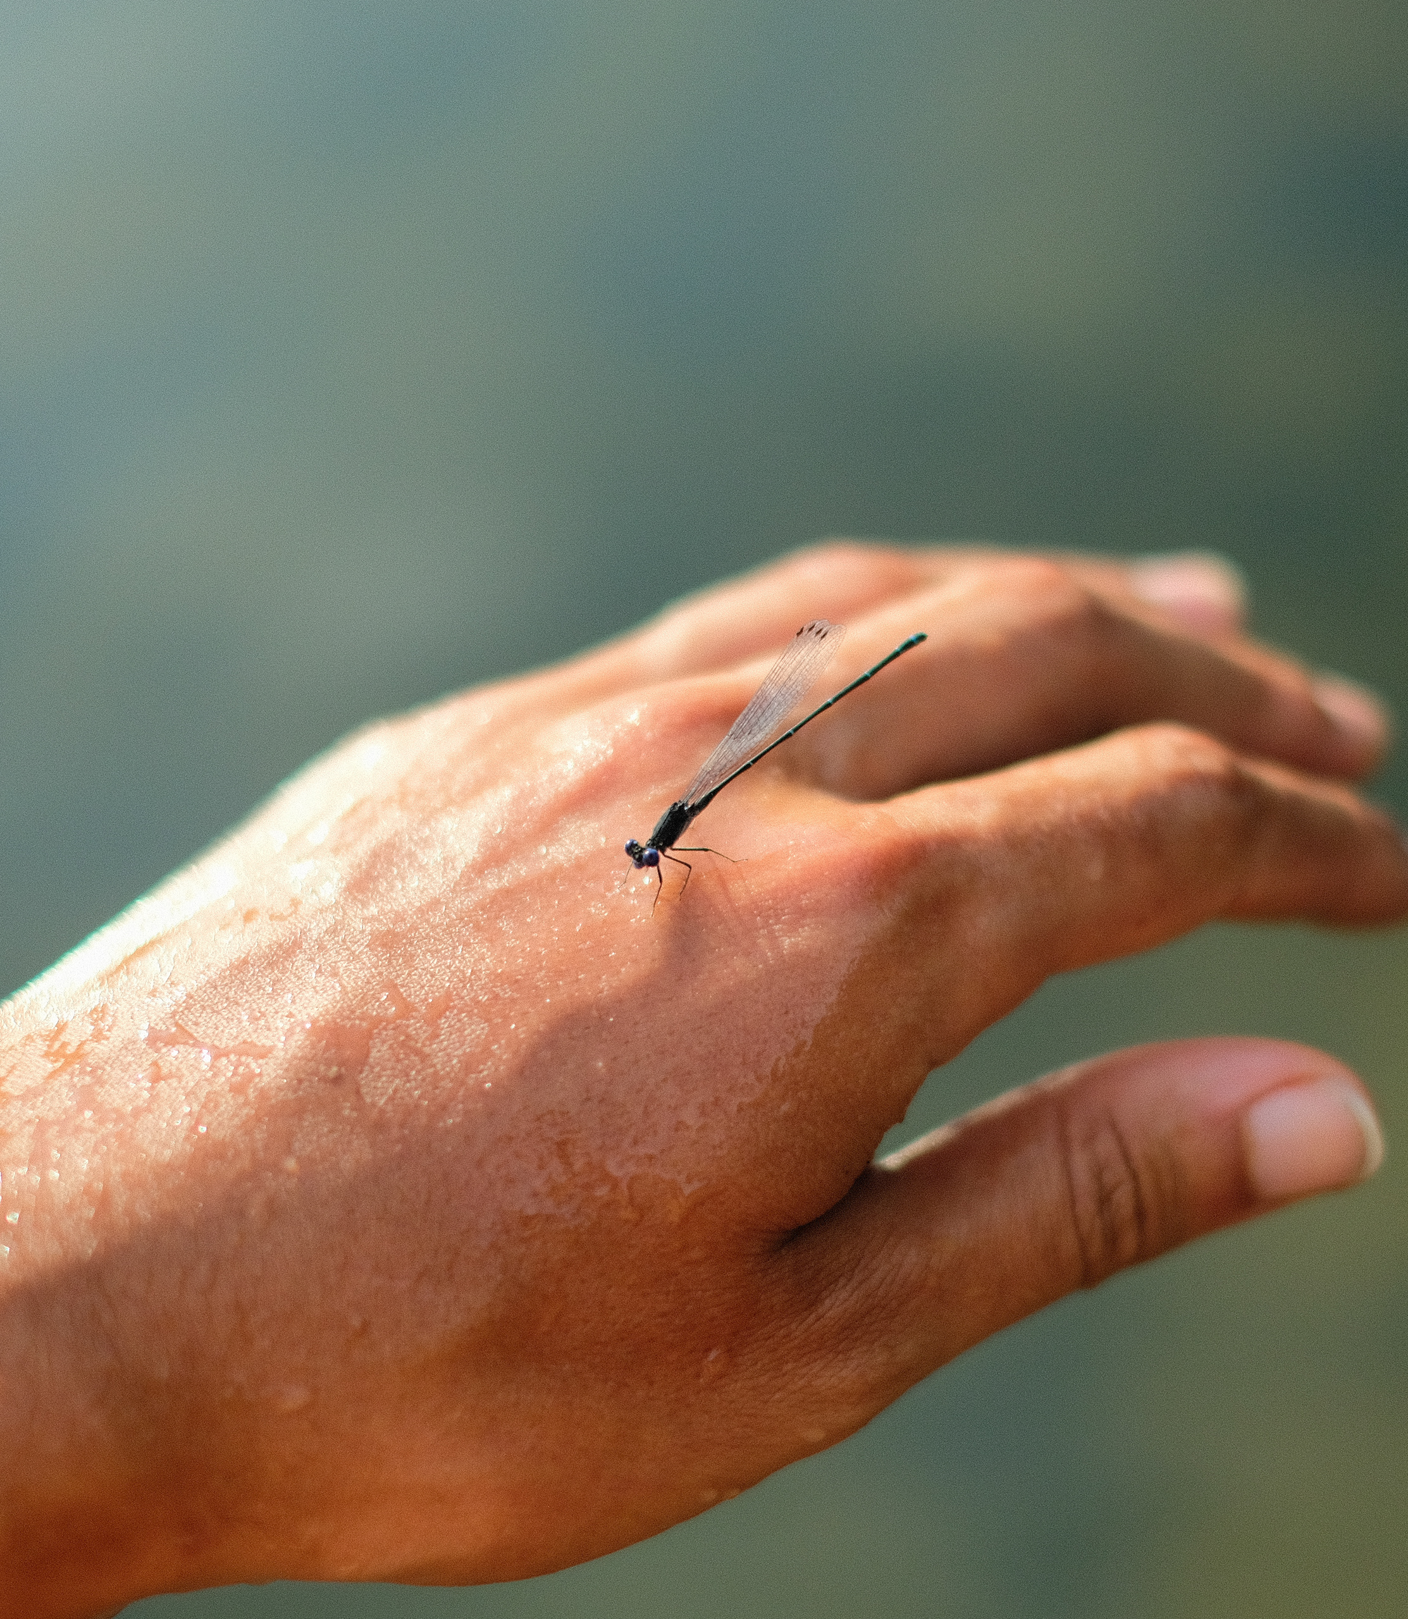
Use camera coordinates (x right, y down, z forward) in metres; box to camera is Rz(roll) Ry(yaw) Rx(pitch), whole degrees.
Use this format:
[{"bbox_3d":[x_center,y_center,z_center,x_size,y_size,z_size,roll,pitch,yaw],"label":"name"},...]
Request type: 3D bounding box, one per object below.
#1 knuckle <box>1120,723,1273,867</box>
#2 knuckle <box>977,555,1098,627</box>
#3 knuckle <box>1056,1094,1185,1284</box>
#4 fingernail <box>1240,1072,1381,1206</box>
[{"bbox_3d":[0.058,-0.002,0.420,0.016,0.012,0.017,-4,38,-25],"label":"knuckle"},{"bbox_3d":[0.041,-0.027,0.440,0.014,0.008,0.016,-6,34,-26],"label":"knuckle"},{"bbox_3d":[0.046,0.042,0.398,0.014,0.020,0.010,-20,22,-17],"label":"knuckle"},{"bbox_3d":[0.068,0.037,0.400,0.015,0.013,0.004,-14,30,-16],"label":"fingernail"}]

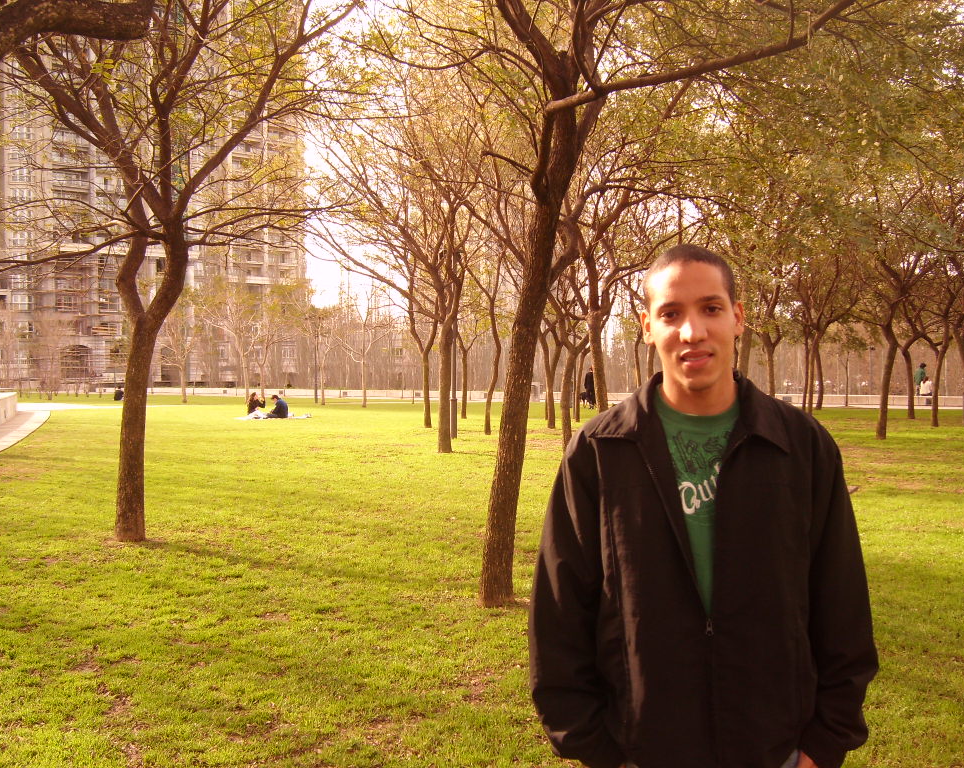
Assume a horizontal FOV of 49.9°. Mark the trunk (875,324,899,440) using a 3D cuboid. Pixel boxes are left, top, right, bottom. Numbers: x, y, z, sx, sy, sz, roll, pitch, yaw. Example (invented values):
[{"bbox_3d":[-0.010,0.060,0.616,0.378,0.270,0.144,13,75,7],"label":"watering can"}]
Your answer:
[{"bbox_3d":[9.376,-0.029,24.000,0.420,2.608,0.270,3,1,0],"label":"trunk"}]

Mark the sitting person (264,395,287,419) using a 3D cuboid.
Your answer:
[{"bbox_3d":[-7.026,0.769,35.400,0.800,0.800,0.550,0,1,0],"label":"sitting person"}]

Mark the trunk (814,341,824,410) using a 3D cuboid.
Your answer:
[{"bbox_3d":[14.016,-0.359,43.000,0.340,2.895,0.240,0,1,0],"label":"trunk"}]

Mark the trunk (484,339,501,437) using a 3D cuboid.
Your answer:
[{"bbox_3d":[0.249,0.064,24.562,0.380,2.302,0.290,0,1,1],"label":"trunk"}]

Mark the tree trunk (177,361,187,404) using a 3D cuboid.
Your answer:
[{"bbox_3d":[-14.308,-0.099,49.419,0.430,2.053,0.320,0,1,-16],"label":"tree trunk"}]

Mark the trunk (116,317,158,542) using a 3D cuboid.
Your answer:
[{"bbox_3d":[-3.096,0.394,9.266,0.385,1.998,0.300,0,1,-18],"label":"trunk"}]

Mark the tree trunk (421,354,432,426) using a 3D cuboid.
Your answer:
[{"bbox_3d":[-1.505,0.183,28.175,0.286,1.982,0.250,0,1,-3],"label":"tree trunk"}]

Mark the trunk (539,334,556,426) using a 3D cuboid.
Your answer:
[{"bbox_3d":[1.760,-0.100,27.599,0.453,2.560,0.310,0,1,4],"label":"trunk"}]

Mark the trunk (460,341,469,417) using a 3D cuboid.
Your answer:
[{"bbox_3d":[-0.550,-0.108,33.121,0.240,2.448,0.220,0,1,-1],"label":"trunk"}]

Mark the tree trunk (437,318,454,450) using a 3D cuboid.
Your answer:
[{"bbox_3d":[-0.696,0.048,19.900,0.320,2.537,0.280,0,1,0],"label":"tree trunk"}]

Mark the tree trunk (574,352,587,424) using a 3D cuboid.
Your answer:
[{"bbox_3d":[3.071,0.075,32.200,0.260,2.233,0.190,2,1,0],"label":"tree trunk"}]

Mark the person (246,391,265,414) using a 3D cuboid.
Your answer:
[{"bbox_3d":[-7.636,0.683,35.136,0.700,0.820,0.500,0,1,13],"label":"person"}]

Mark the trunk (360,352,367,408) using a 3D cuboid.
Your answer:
[{"bbox_3d":[-5.163,-0.164,45.300,0.220,2.428,0.200,-1,1,0],"label":"trunk"}]

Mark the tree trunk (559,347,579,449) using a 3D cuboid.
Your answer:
[{"bbox_3d":[1.662,0.273,19.765,0.344,1.996,0.290,0,1,5],"label":"tree trunk"}]

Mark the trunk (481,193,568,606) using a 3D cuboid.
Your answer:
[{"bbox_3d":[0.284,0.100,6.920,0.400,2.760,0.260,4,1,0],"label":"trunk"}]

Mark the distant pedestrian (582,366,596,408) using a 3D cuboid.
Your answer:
[{"bbox_3d":[4.375,0.161,41.743,0.520,1.710,0.380,0,1,23],"label":"distant pedestrian"}]

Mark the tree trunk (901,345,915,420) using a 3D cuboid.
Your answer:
[{"bbox_3d":[13.661,-0.045,33.152,0.432,2.322,0.320,0,1,22],"label":"tree trunk"}]

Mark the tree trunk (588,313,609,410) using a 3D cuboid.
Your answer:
[{"bbox_3d":[2.861,-0.205,25.000,0.360,2.946,0.280,-3,1,0],"label":"tree trunk"}]

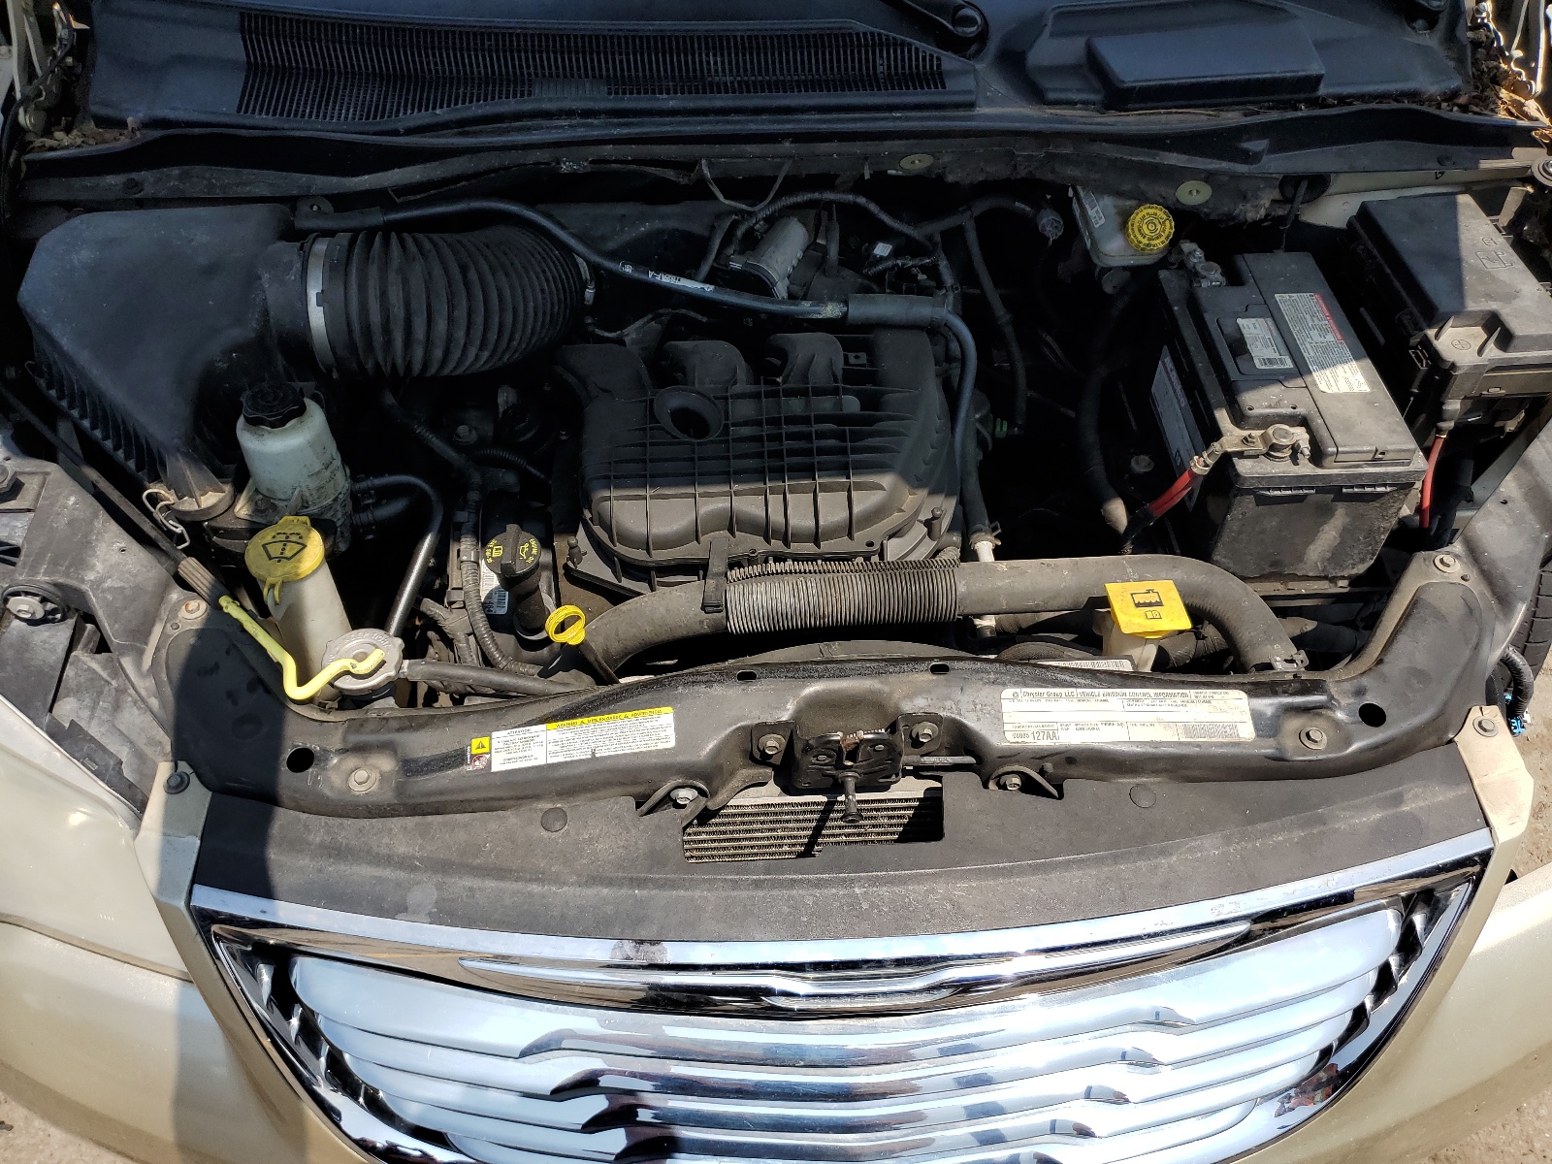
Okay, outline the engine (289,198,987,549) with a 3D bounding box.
[{"bbox_3d":[-0.114,-0.149,1.229,0.630,0.340,0.380,-2,51,0],"label":"engine"}]

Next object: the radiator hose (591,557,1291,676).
[{"bbox_3d":[0.145,0.045,1.039,0.664,0.129,0.097,-2,50,1],"label":"radiator hose"}]

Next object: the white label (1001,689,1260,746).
[{"bbox_3d":[0.280,0.107,0.930,0.195,0.002,0.042,0,69,2],"label":"white label"}]

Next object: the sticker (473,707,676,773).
[{"bbox_3d":[-0.163,0.128,0.937,0.163,0.002,0.034,-8,61,-3],"label":"sticker"}]

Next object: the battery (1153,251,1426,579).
[{"bbox_3d":[0.516,-0.174,1.240,0.175,0.190,0.315,-2,50,1],"label":"battery"}]

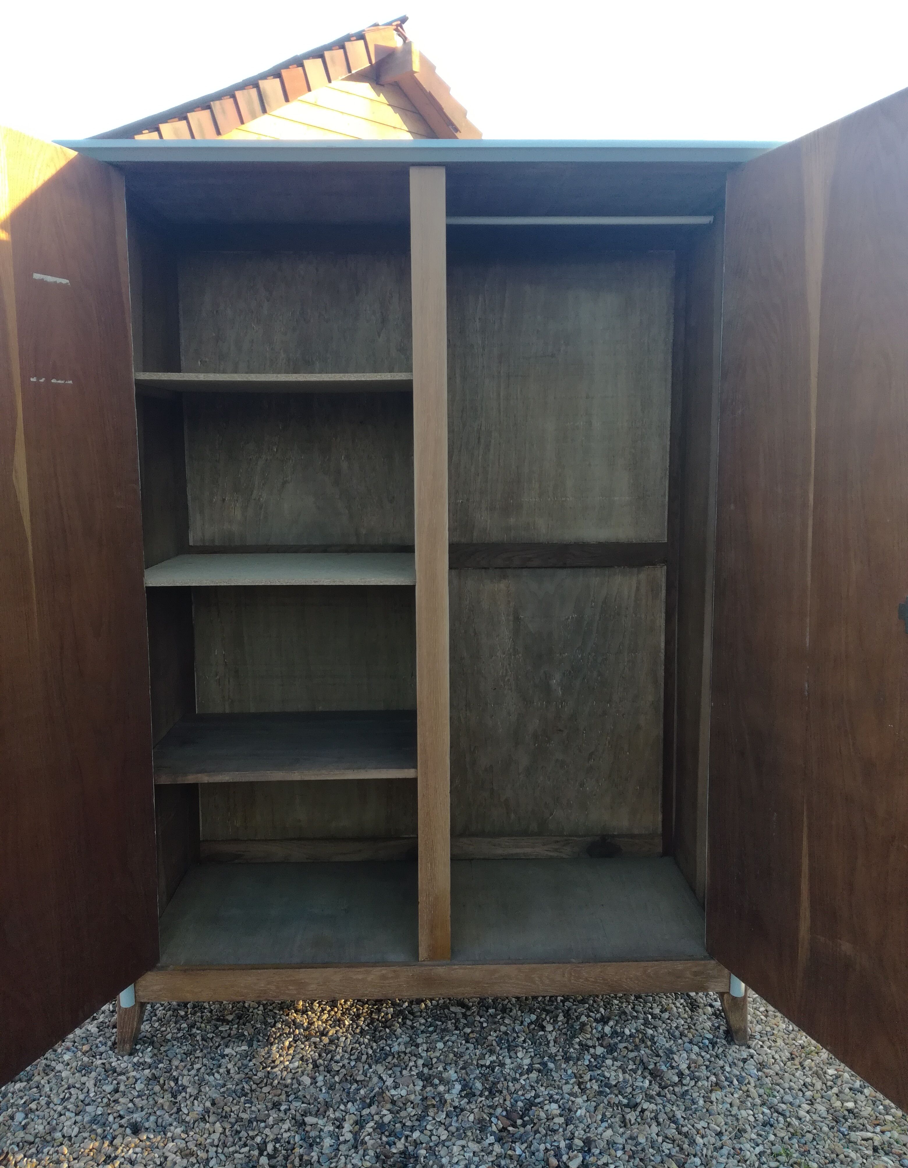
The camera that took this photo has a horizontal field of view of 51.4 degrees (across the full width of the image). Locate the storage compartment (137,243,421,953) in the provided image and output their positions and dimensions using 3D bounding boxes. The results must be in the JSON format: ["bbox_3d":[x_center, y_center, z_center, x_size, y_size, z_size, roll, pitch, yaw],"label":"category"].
[{"bbox_3d":[-0.382,-0.033,2.180,0.631,1.631,0.530,0,7,-1],"label":"storage compartment"}]

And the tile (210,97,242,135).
[{"bbox_3d":[-1.229,-2.551,5.117,0.160,0.168,0.030,-26,21,-36],"label":"tile"}]

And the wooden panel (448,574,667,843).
[{"bbox_3d":[0.264,0.315,2.505,0.584,0.725,0.015,0,7,-1],"label":"wooden panel"}]

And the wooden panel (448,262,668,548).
[{"bbox_3d":[0.260,-0.469,2.410,0.584,0.732,0.015,0,7,-1],"label":"wooden panel"}]

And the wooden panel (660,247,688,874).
[{"bbox_3d":[0.571,-0.051,2.463,0.033,1.587,0.022,0,7,-1],"label":"wooden panel"}]

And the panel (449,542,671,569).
[{"bbox_3d":[0.262,-0.075,2.455,0.584,0.061,0.020,0,7,-1],"label":"panel"}]

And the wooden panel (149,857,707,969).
[{"bbox_3d":[-0.048,0.784,2.280,1.288,0.018,0.520,0,7,-1],"label":"wooden panel"}]

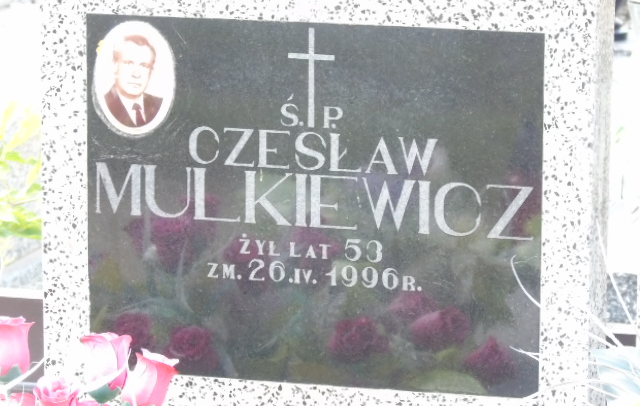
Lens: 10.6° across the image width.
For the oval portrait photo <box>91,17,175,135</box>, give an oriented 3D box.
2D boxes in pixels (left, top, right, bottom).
[{"bbox_3d":[-0.198,-0.129,3.614,0.092,0.125,0.010,3,12,14],"label":"oval portrait photo"}]

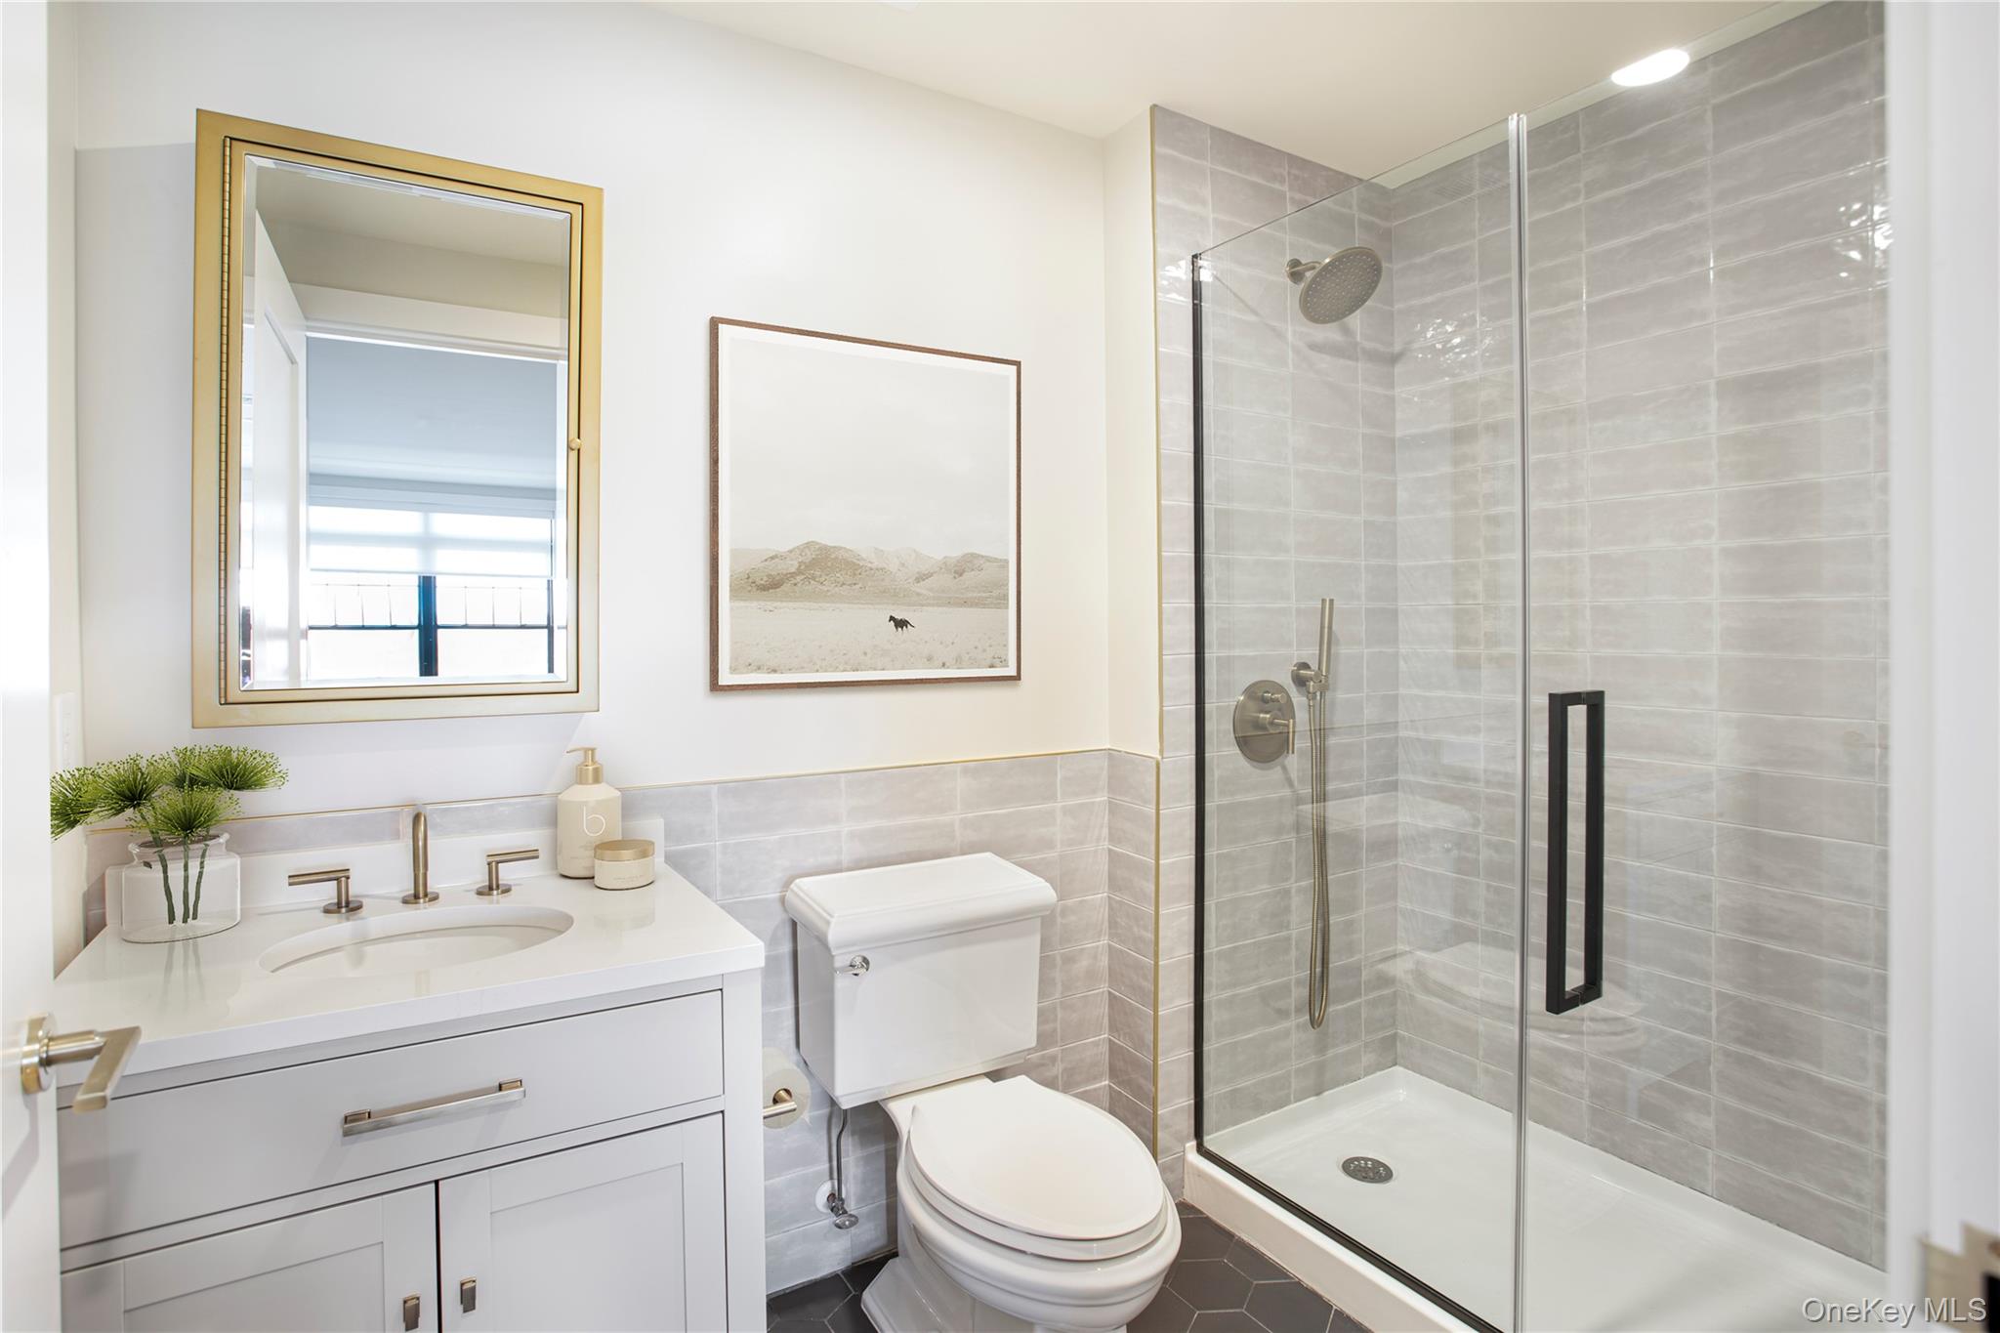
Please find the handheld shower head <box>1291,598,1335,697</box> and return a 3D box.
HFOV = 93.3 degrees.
[{"bbox_3d":[0.790,-0.047,2.370,0.068,0.250,0.090,-1,1,-32],"label":"handheld shower head"}]

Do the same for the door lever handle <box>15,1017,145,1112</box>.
[{"bbox_3d":[-0.778,0.333,0.793,0.067,0.066,0.148,-1,1,-32],"label":"door lever handle"}]

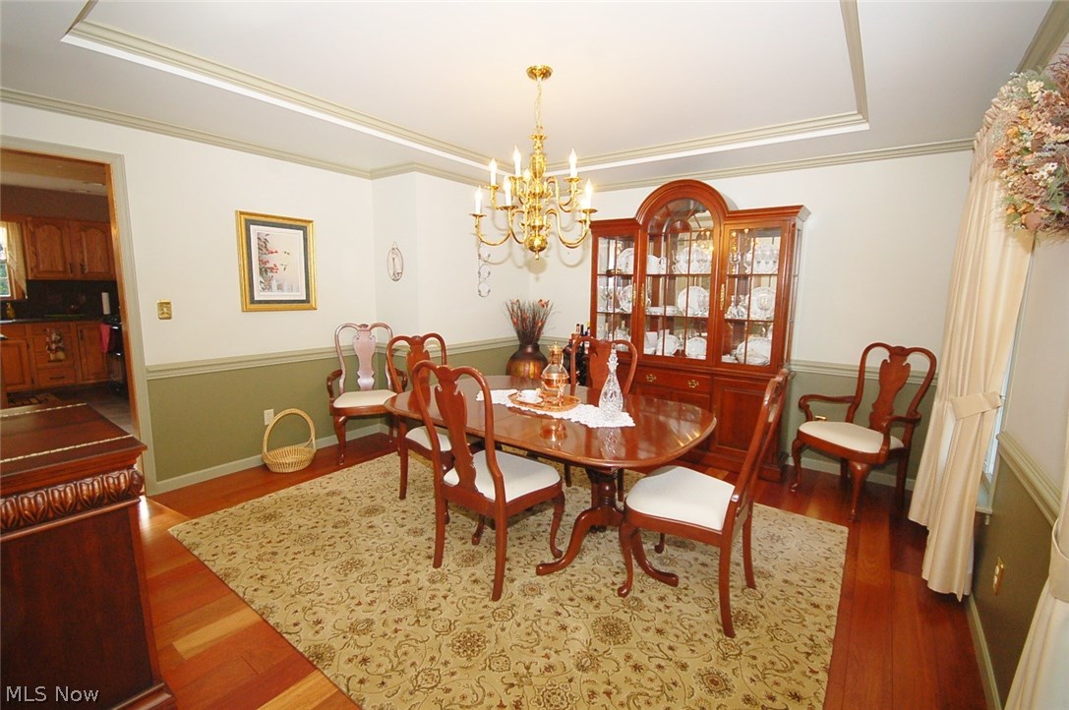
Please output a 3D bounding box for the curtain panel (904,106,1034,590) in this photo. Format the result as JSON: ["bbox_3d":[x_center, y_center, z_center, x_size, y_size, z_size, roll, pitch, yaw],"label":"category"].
[{"bbox_3d":[2.194,0.004,2.240,0.220,2.120,0.900,9,12,37],"label":"curtain panel"}]

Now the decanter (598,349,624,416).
[{"bbox_3d":[0.402,0.133,2.280,0.123,0.335,0.123,2,9,0],"label":"decanter"}]

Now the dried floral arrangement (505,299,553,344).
[{"bbox_3d":[-0.060,-0.315,4.369,0.450,0.460,0.430,1,9,-1],"label":"dried floral arrangement"}]

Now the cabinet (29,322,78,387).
[{"bbox_3d":[-5.830,-0.022,5.383,0.600,0.787,0.367,9,12,37],"label":"cabinet"}]

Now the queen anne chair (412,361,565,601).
[{"bbox_3d":[-0.210,0.550,2.228,0.530,1.090,0.590,8,12,37],"label":"queen anne chair"}]

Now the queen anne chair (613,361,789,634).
[{"bbox_3d":[0.774,0.602,2.060,0.570,1.090,0.530,8,11,35],"label":"queen anne chair"}]

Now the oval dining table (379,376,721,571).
[{"bbox_3d":[0.062,0.663,2.607,1.735,0.760,1.170,8,12,37],"label":"oval dining table"}]

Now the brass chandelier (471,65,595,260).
[{"bbox_3d":[0.010,-1.000,2.370,0.675,0.960,0.675,2,9,0],"label":"brass chandelier"}]

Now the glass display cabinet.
[{"bbox_3d":[1.276,-0.286,3.821,1.700,2.220,0.450,9,12,37],"label":"glass display cabinet"}]

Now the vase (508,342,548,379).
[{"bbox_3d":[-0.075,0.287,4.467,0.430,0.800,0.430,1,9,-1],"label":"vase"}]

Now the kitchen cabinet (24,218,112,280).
[{"bbox_3d":[-5.725,-1.295,5.515,0.320,0.725,0.775,9,12,37],"label":"kitchen cabinet"}]

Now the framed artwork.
[{"bbox_3d":[-1.917,-0.685,3.360,0.030,0.700,0.540,8,12,37],"label":"framed artwork"}]

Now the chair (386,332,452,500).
[{"bbox_3d":[-0.577,0.429,2.919,0.570,1.090,0.530,8,12,37],"label":"chair"}]

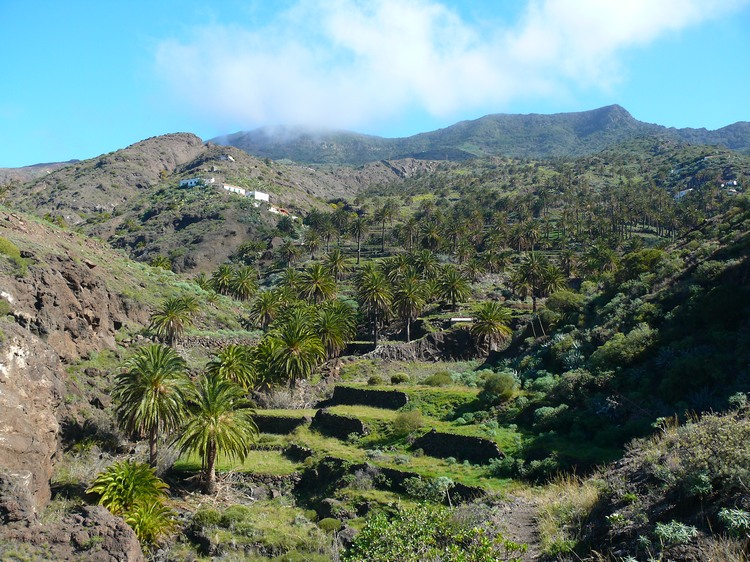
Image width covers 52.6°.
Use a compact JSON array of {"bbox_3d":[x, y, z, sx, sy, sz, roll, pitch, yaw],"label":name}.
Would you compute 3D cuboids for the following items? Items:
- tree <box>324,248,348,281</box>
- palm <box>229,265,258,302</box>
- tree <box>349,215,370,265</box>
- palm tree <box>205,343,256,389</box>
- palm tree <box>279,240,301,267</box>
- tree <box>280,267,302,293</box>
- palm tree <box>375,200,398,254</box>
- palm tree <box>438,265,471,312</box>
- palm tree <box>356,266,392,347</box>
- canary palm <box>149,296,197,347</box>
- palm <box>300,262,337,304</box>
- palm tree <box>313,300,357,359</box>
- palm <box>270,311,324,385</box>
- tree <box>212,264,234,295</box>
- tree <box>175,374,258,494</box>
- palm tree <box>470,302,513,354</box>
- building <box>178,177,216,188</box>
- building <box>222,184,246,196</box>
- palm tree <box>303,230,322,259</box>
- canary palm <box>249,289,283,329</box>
[{"bbox_3d":[-10.091,-4.089,200.000,6.200,8.442,6.200,0,-2,0],"label":"tree"},{"bbox_3d":[-30.760,0.470,178.000,6.810,8.220,6.810,0,3,0],"label":"palm"},{"bbox_3d":[-5.009,-13.331,245.000,6.787,15.997,6.787,0,-2,0],"label":"tree"},{"bbox_3d":[-17.983,11.278,95.000,6.266,6.391,6.266,0,-2,0],"label":"palm tree"},{"bbox_3d":[-25.940,-8.116,230.000,6.675,8.040,6.675,0,-2,0],"label":"palm tree"},{"bbox_3d":[-16.080,0.390,146.000,5.780,6.360,5.600,0,0,0],"label":"tree"},{"bbox_3d":[3.120,-16.320,225.000,6.530,15.730,6.530,0,3,0],"label":"palm tree"},{"bbox_3d":[14.560,1.370,138.000,6.010,8.740,5.830,0,0,0],"label":"palm tree"},{"bbox_3d":[-0.045,4.733,138.000,6.280,14.381,6.280,0,-2,0],"label":"palm tree"},{"bbox_3d":[-30.060,6.060,112.000,6.800,7.240,6.800,0,3,0],"label":"canary palm"},{"bbox_3d":[-9.250,0.560,122.000,6.120,7.080,5.930,0,0,0],"label":"palm"},{"bbox_3d":[-5.925,7.229,113.000,6.186,8.645,6.186,0,-2,0],"label":"palm tree"},{"bbox_3d":[-8.180,7.390,80.000,6.120,8.130,5.940,0,0,0],"label":"palm"},{"bbox_3d":[-32.080,0.210,160.000,5.700,7.390,5.530,0,0,0],"label":"tree"},{"bbox_3d":[-11.710,11.340,56.000,6.200,8.860,6.020,0,0,0],"label":"tree"},{"bbox_3d":[18.900,7.540,123.000,6.810,8.760,6.810,0,3,0],"label":"palm tree"},{"bbox_3d":[-82.410,-45.480,350.000,15.500,4.800,7.500,0,0,12],"label":"building"},{"bbox_3d":[-79.536,-50.212,421.059,6.500,4.200,16.500,-1,-2,32],"label":"building"},{"bbox_3d":[-20.198,-11.392,245.000,6.140,9.534,6.140,0,-2,0],"label":"palm tree"},{"bbox_3d":[-20.896,5.308,145.000,6.216,7.555,6.216,0,-2,0],"label":"canary palm"}]

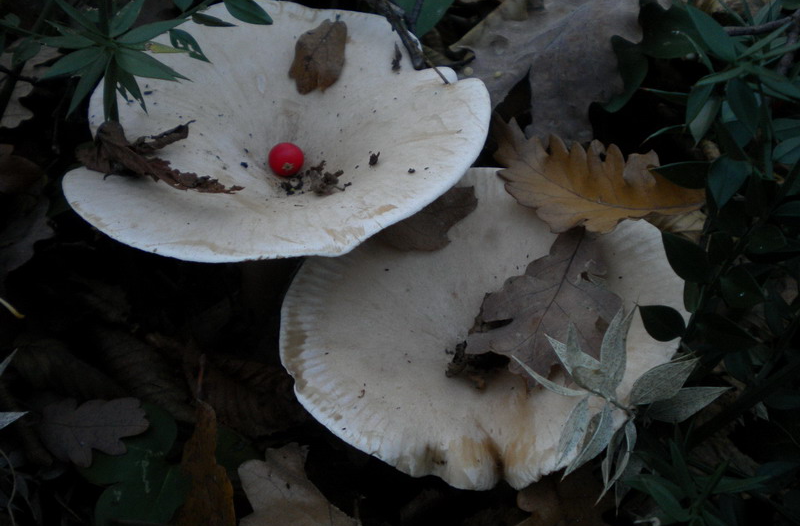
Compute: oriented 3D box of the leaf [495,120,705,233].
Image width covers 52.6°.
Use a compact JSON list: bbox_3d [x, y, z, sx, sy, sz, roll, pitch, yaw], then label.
[{"bbox_3d":[0.079,-0.034,0.338,0.094,0.020,0.056,22,56,12],"label":"leaf"}]

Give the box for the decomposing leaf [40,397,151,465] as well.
[{"bbox_3d":[-0.128,0.069,0.336,0.045,0.010,0.031,2,53,-2],"label":"decomposing leaf"}]

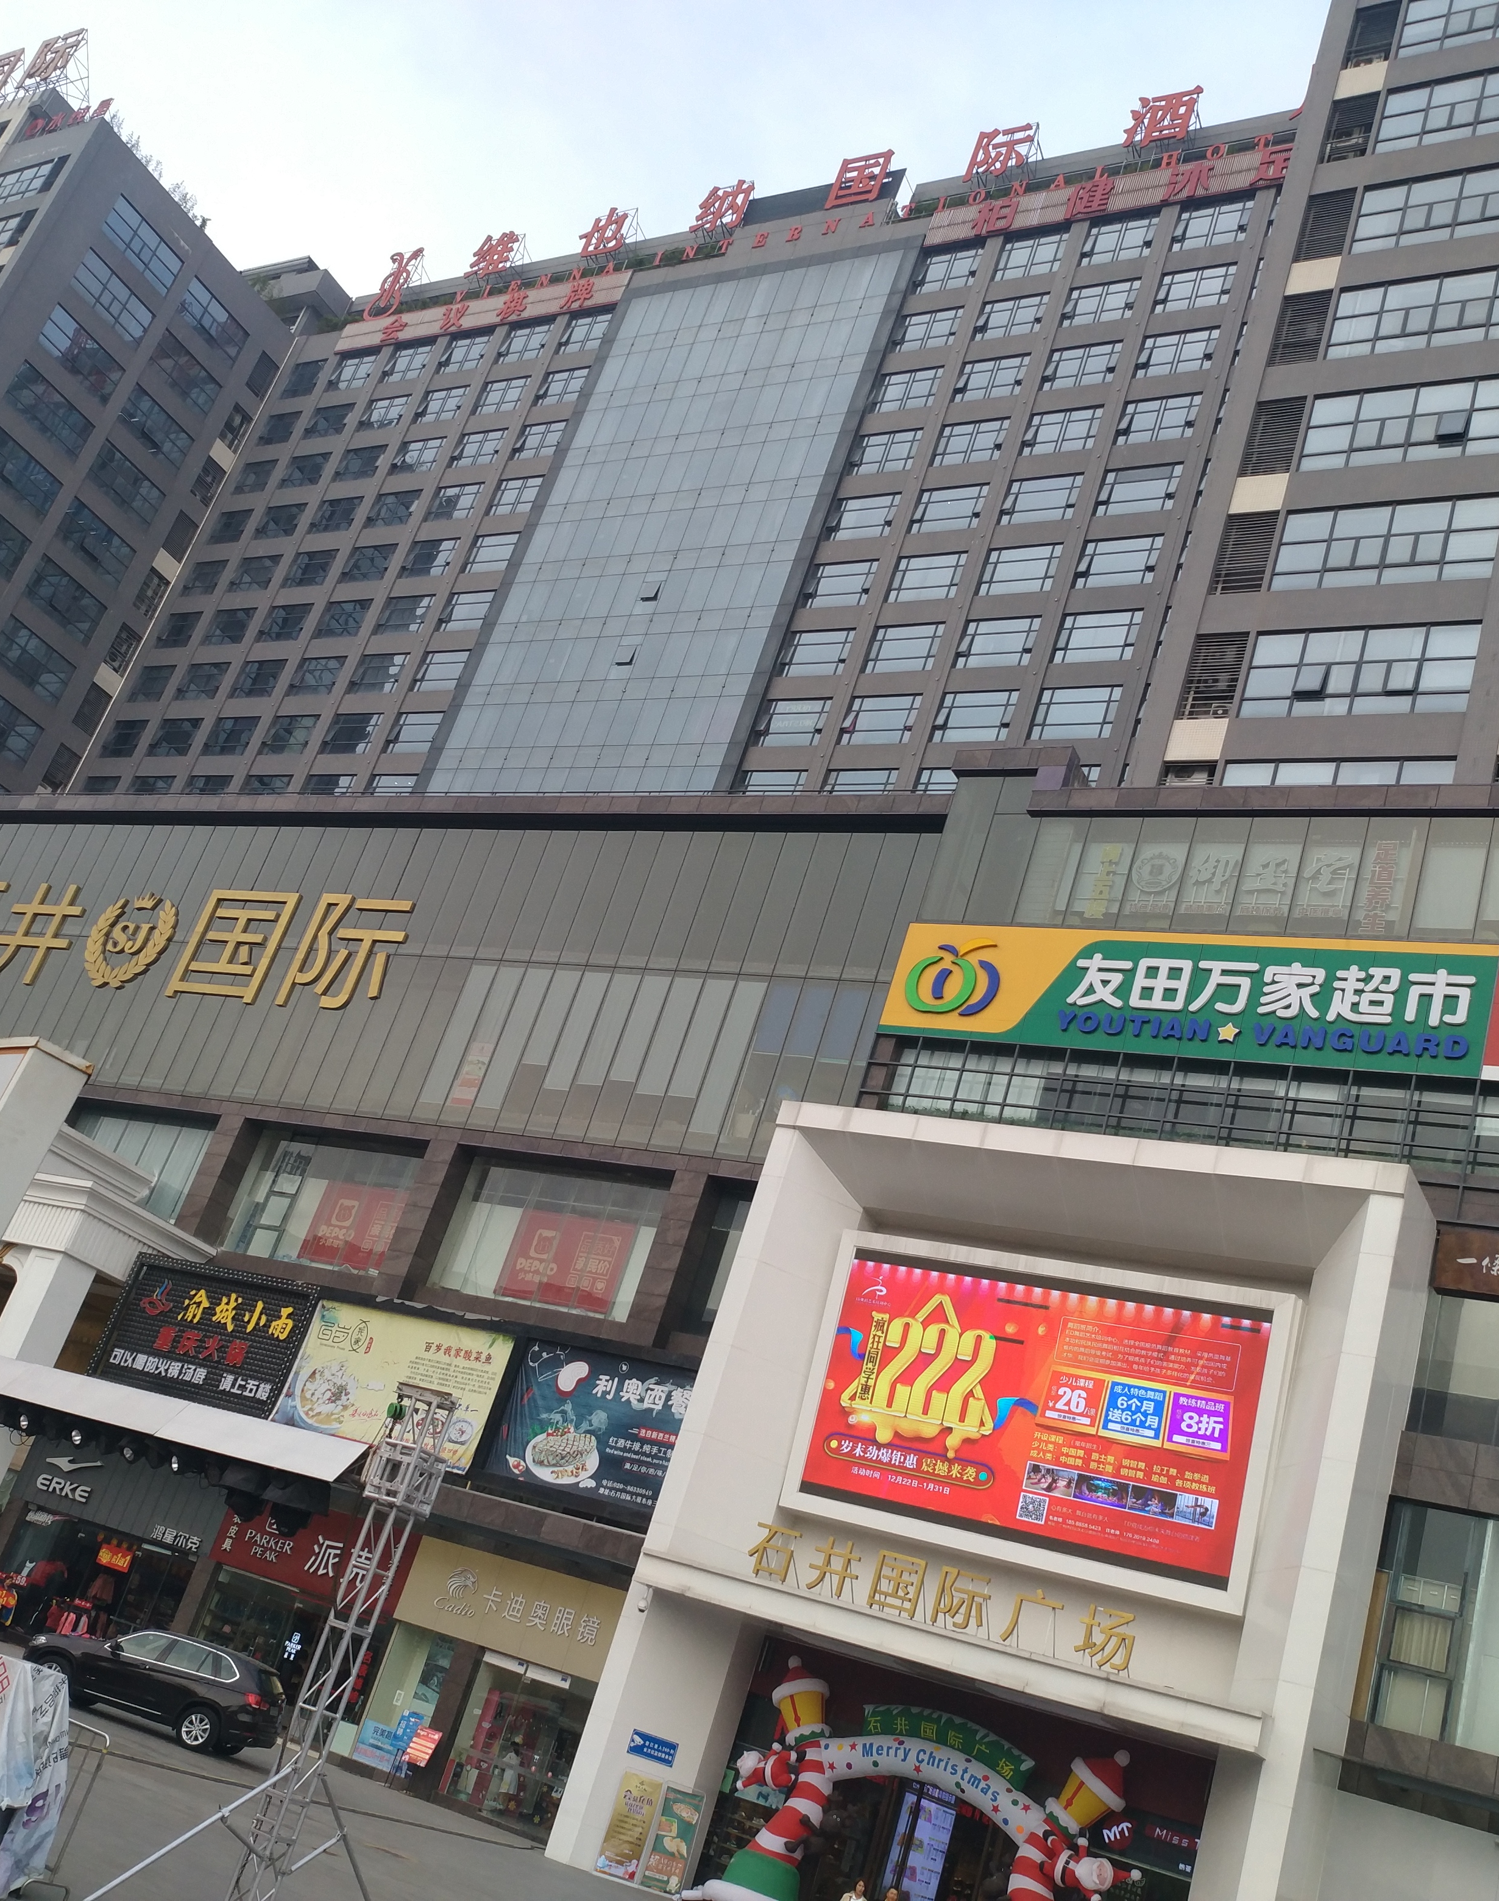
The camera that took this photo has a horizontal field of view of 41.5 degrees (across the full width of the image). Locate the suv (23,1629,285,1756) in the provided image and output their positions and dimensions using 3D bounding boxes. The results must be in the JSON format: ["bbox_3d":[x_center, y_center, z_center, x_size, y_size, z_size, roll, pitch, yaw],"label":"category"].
[{"bbox_3d":[-10.950,13.588,36.716,4.870,1.750,1.950,13,-24,13],"label":"suv"}]

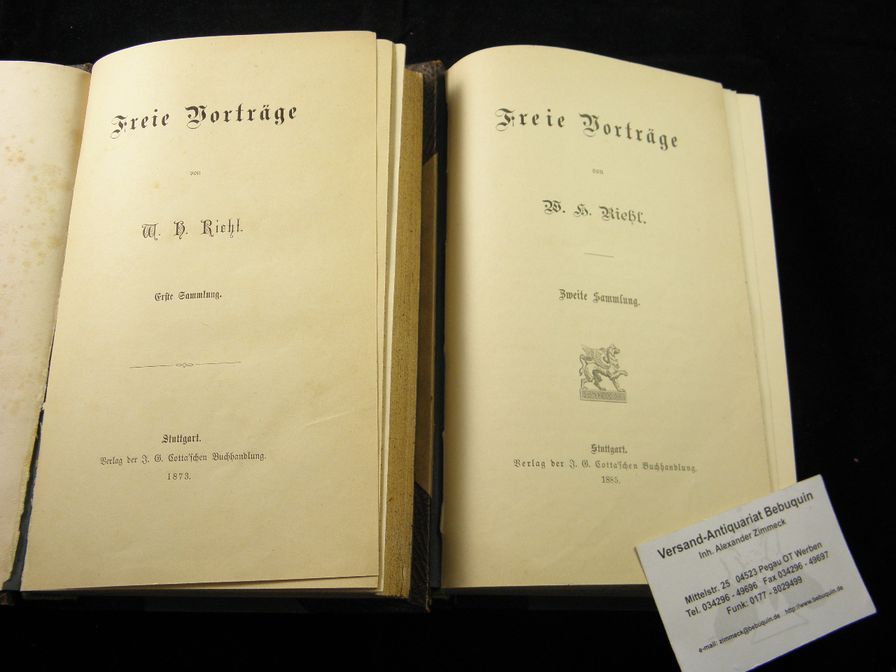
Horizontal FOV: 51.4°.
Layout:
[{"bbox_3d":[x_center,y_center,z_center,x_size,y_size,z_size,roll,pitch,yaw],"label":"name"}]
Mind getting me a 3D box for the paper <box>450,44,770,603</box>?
[{"bbox_3d":[0.063,-0.015,0.375,0.128,0.020,0.224,1,70,-4],"label":"paper"}]

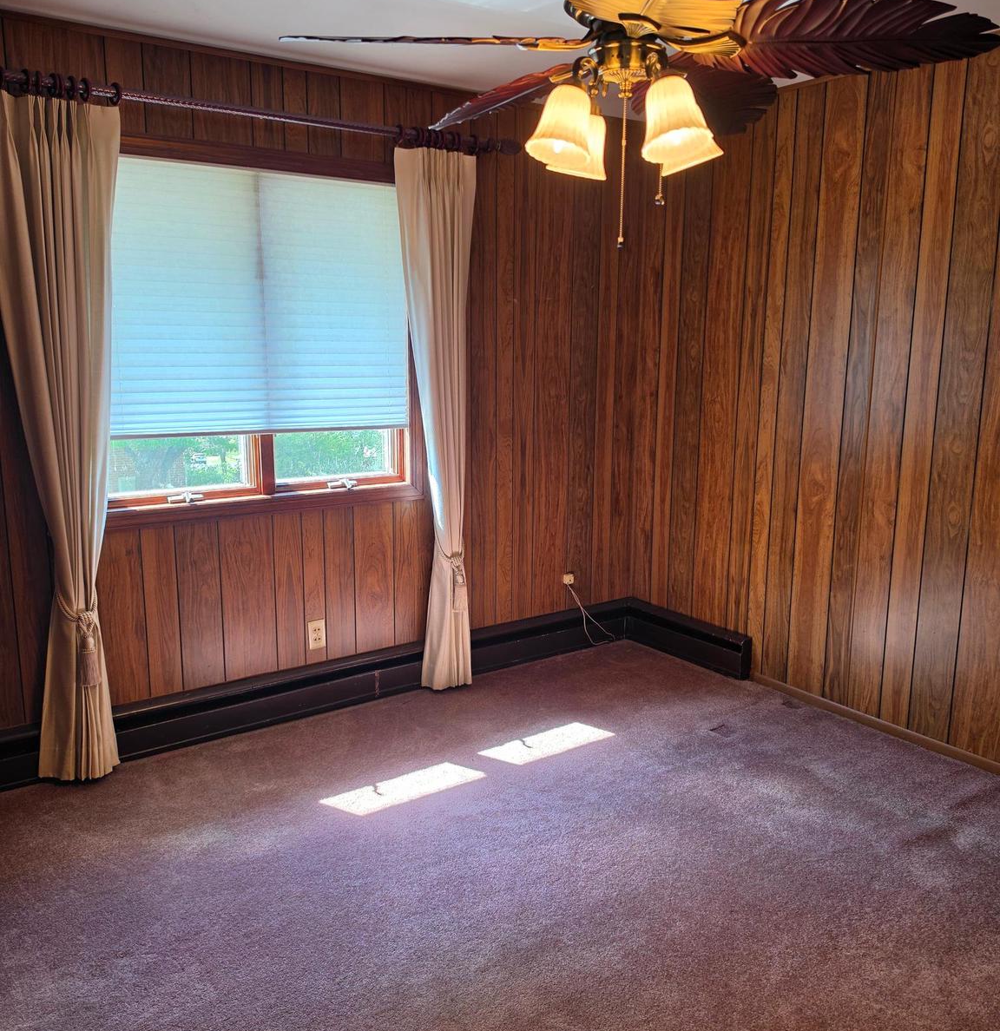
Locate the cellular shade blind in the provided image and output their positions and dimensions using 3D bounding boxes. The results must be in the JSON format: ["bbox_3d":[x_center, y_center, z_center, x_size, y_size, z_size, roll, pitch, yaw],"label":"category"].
[{"bbox_3d":[-0.875,-0.773,3.240,1.170,0.935,0.040,-7,12,-33],"label":"cellular shade blind"}]

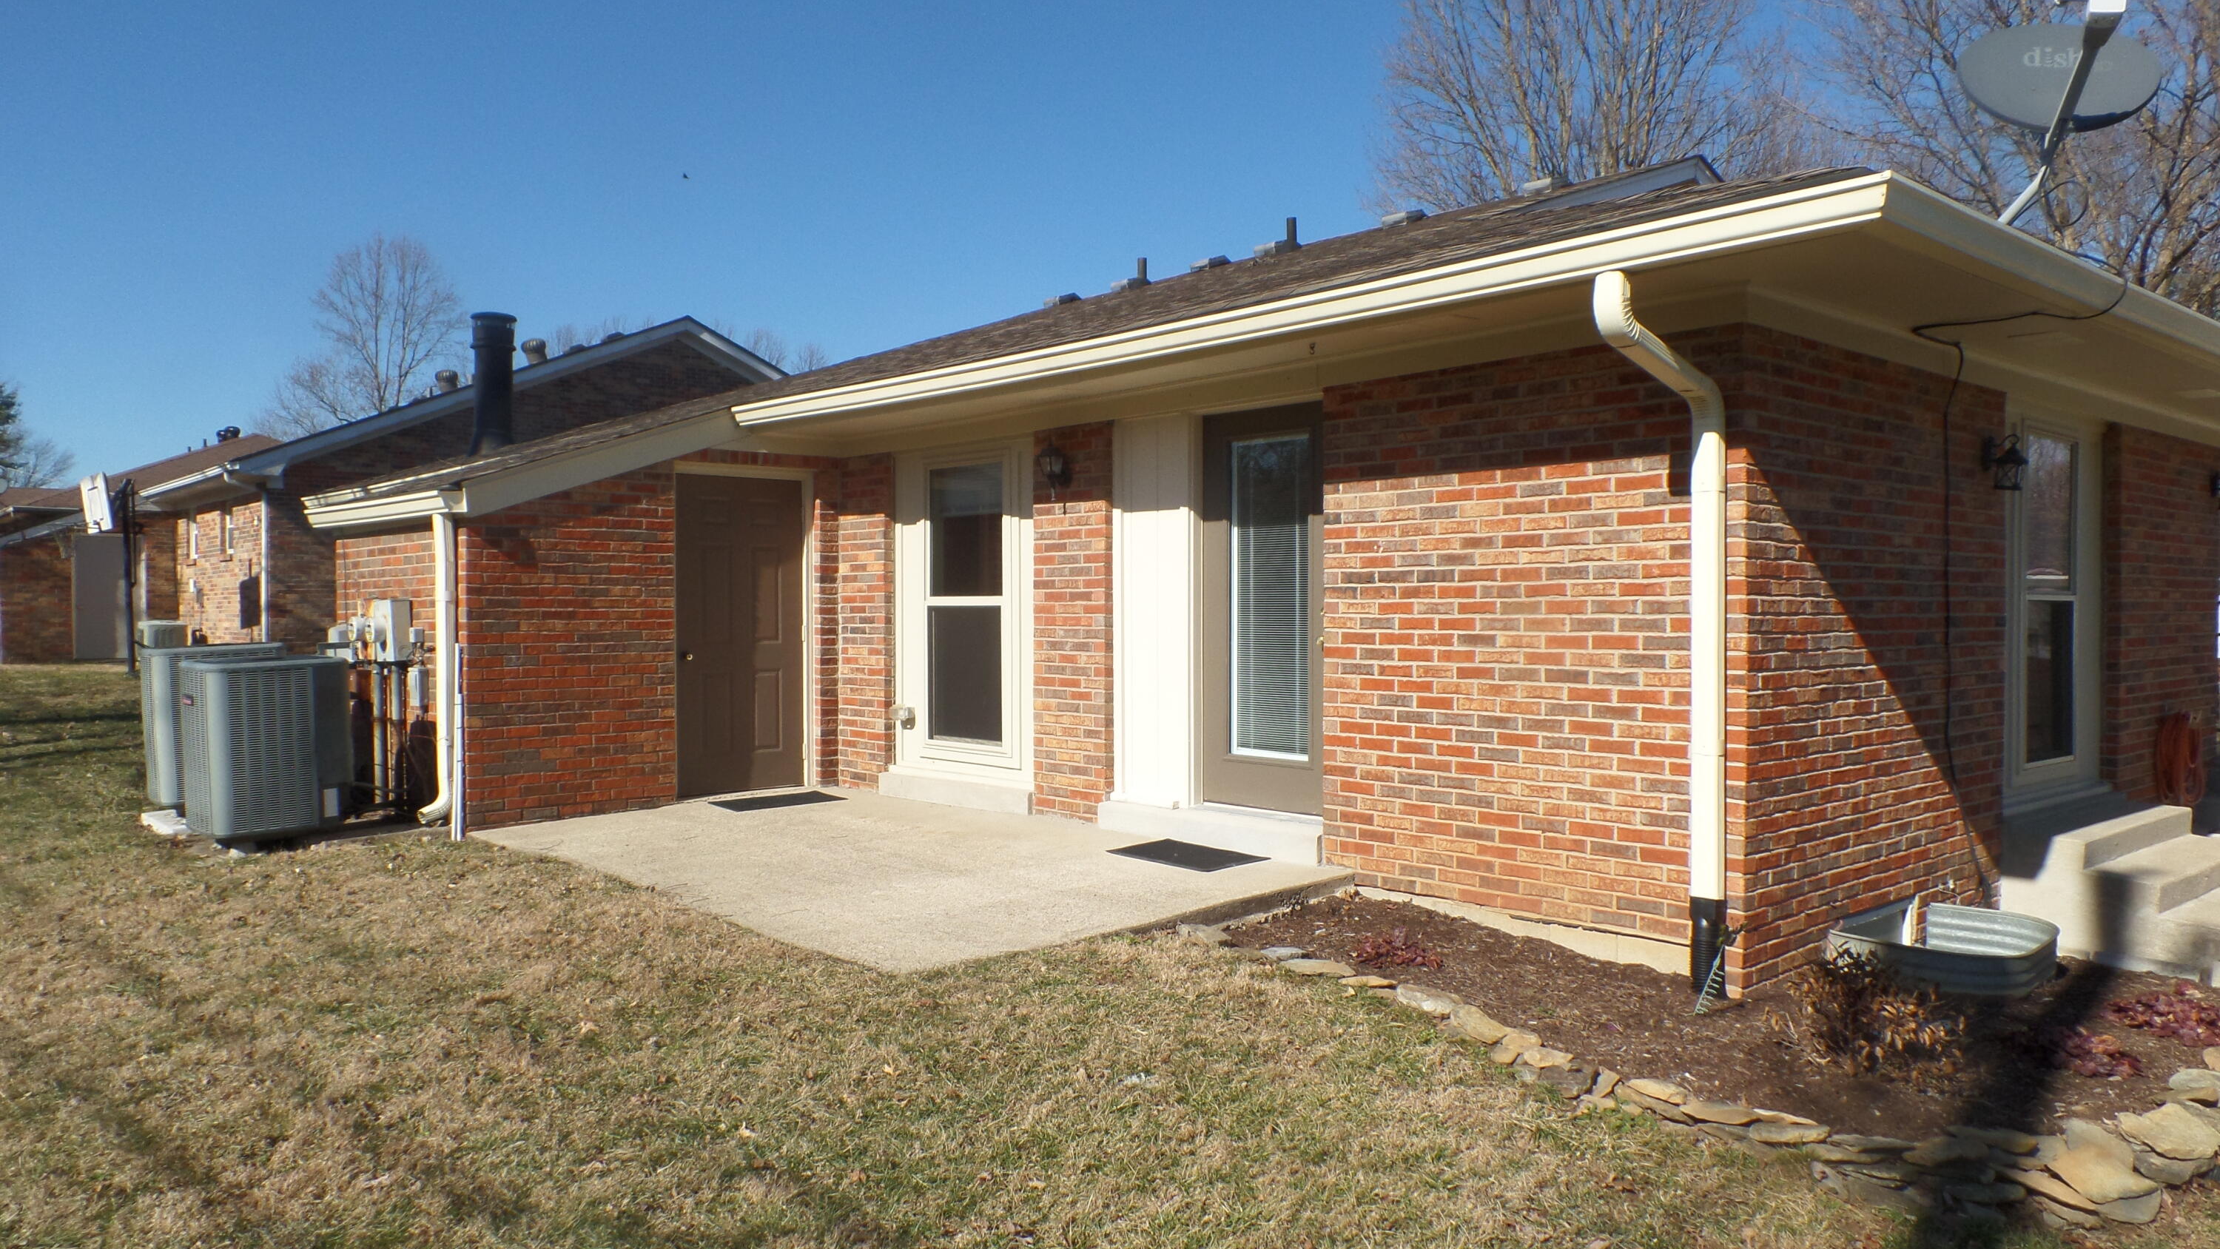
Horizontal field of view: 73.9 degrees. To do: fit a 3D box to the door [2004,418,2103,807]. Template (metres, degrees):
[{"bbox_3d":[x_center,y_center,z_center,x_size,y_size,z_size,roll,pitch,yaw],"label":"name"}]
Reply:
[{"bbox_3d":[5.020,-0.090,7.830,1.450,2.000,0.100,-1,1,-42],"label":"door"}]

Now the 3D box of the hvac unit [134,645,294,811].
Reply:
[{"bbox_3d":[-5.871,0.643,9.634,0.740,0.945,0.780,-1,1,-42],"label":"hvac unit"}]

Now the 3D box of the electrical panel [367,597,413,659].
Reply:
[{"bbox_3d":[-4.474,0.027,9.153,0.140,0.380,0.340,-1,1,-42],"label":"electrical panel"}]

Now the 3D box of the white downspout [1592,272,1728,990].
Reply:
[{"bbox_3d":[1.973,0.070,5.235,0.720,2.570,0.100,-1,1,-42],"label":"white downspout"}]

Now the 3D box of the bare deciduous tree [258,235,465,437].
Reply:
[{"bbox_3d":[-23.000,-5.400,45.000,6.200,13.100,6.000,0,1,0],"label":"bare deciduous tree"}]

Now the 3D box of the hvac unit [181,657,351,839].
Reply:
[{"bbox_3d":[-4.826,0.674,8.434,0.740,0.935,0.780,-1,1,-42],"label":"hvac unit"}]

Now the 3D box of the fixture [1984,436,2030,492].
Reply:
[{"bbox_3d":[4.190,-0.750,6.870,0.125,0.270,0.185,-1,1,-42],"label":"fixture"}]

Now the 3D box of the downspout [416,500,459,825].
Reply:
[{"bbox_3d":[-3.880,0.263,8.450,0.210,1.810,0.100,-1,1,-42],"label":"downspout"}]

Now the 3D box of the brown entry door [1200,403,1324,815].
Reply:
[{"bbox_3d":[0.790,-0.070,7.260,0.070,2.020,0.890,-1,1,-42],"label":"brown entry door"}]

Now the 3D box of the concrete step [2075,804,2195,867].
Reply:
[{"bbox_3d":[5.130,1.085,7.570,1.850,0.150,0.320,-1,1,-42],"label":"concrete step"}]

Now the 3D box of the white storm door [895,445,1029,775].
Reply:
[{"bbox_3d":[-0.924,-0.080,9.030,0.100,2.030,1.380,-1,1,-42],"label":"white storm door"}]

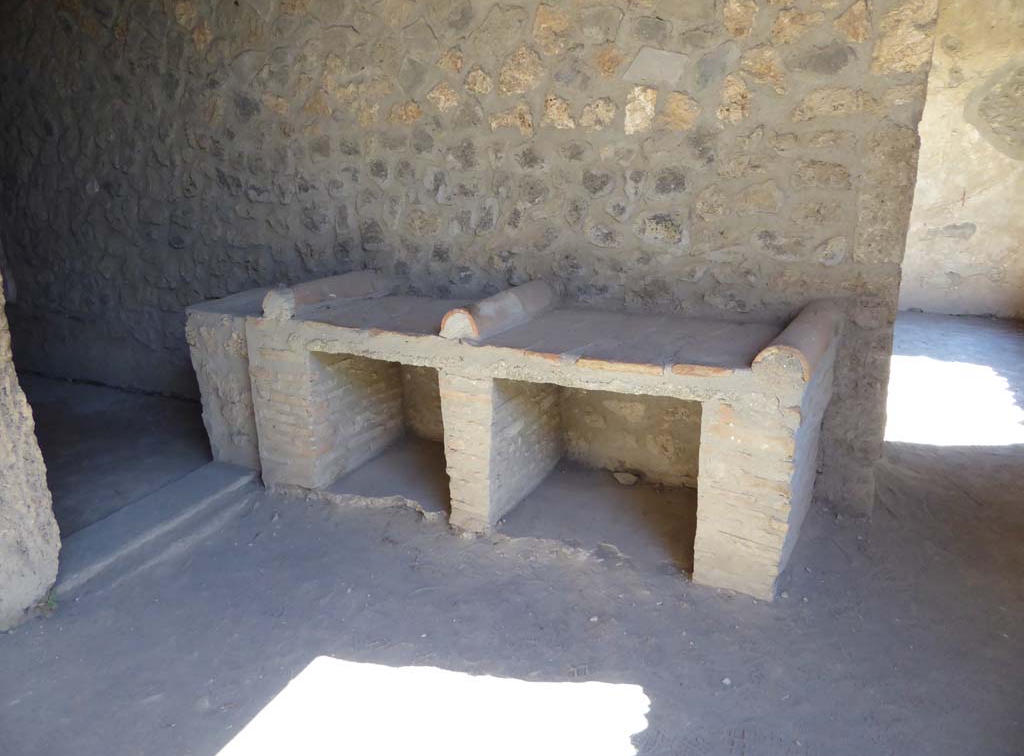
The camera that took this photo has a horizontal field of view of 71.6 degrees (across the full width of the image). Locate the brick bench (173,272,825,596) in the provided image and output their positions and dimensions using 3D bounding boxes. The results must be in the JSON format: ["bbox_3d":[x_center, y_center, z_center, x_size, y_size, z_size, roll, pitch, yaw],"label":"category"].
[{"bbox_3d":[-0.116,0.090,3.268,2.789,0.921,0.780,7,19,24],"label":"brick bench"}]

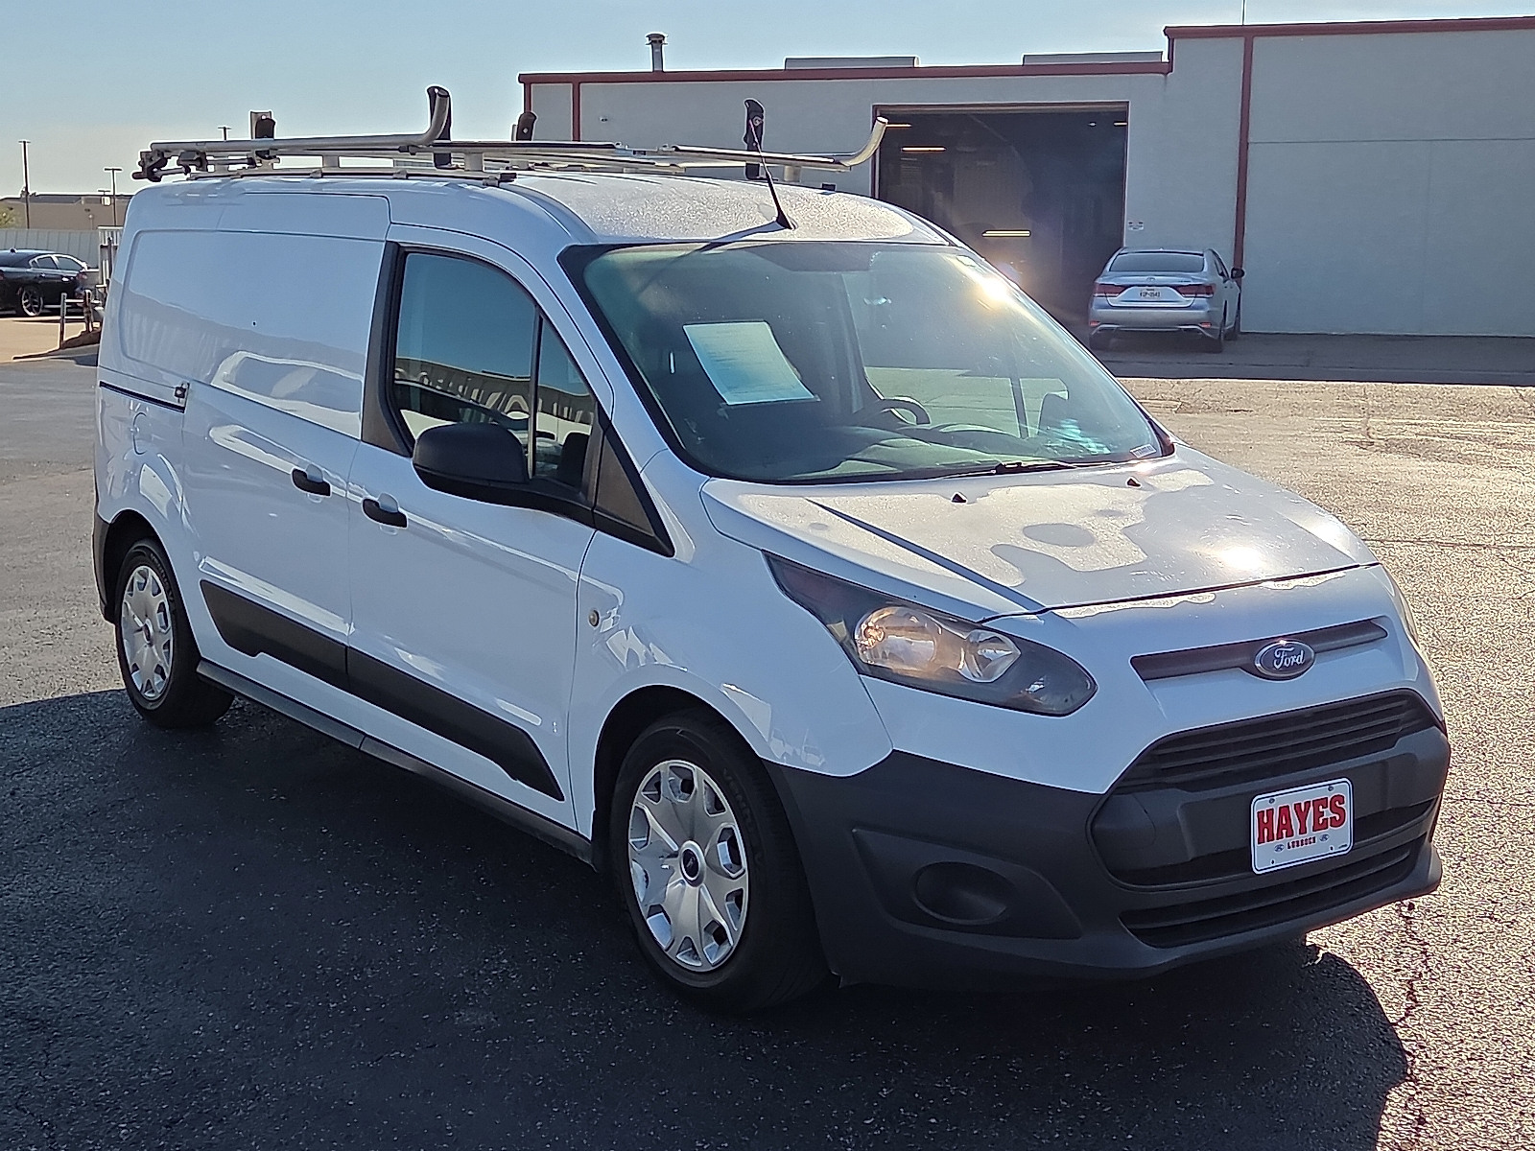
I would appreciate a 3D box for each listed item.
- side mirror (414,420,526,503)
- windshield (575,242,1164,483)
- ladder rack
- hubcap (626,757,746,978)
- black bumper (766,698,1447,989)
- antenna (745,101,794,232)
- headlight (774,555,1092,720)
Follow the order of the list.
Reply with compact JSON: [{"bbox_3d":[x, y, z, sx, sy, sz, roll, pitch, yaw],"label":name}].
[{"bbox_3d":[-0.653,-0.266,4.440,0.235,0.175,0.150,-6,11,-37],"label":"side mirror"},{"bbox_3d":[0.278,-0.538,4.768,1.450,0.140,0.950,-6,45,-37],"label":"windshield"},{"bbox_3d":[-0.921,-1.405,6.320,1.580,0.430,2.450,-6,11,-37],"label":"ladder rack"},{"bbox_3d":[-0.150,0.592,4.094,0.060,0.436,0.436,-6,11,-37],"label":"hubcap"},{"bbox_3d":[0.887,0.468,4.106,1.800,0.500,0.600,-6,11,-37],"label":"black bumper"},{"bbox_3d":[0.000,-1.033,5.065,0.045,0.368,0.065,-6,-18,-37],"label":"antenna"},{"bbox_3d":[0.264,0.107,3.770,0.440,0.250,0.590,-6,11,-37],"label":"headlight"}]

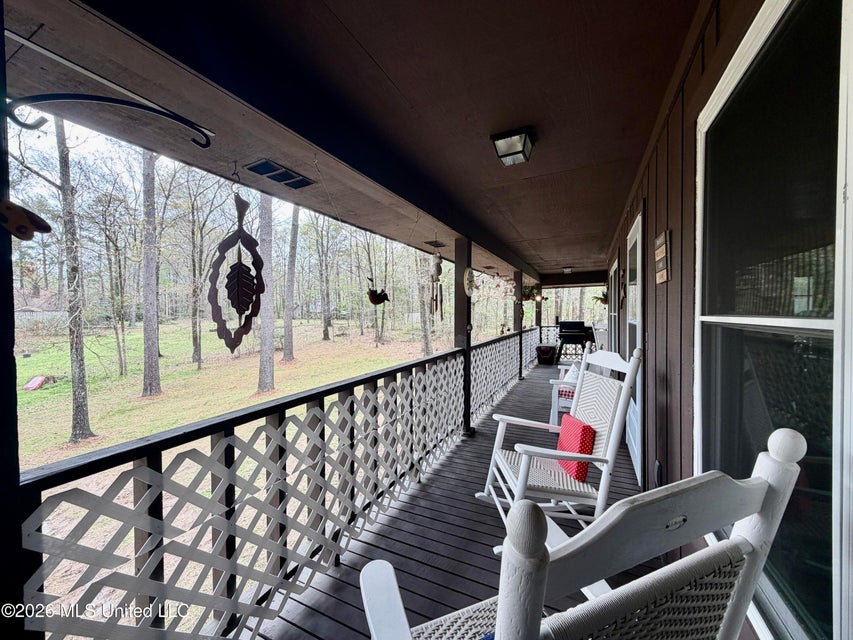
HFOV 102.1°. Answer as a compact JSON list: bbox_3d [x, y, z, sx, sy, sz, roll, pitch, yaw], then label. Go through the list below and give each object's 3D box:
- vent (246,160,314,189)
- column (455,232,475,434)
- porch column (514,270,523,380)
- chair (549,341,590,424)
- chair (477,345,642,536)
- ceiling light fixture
[{"bbox_3d":[-0.908,-0.909,2.168,0.215,0.020,0.410,0,1,26],"label":"vent"},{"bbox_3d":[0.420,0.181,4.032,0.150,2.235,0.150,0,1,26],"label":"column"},{"bbox_3d":[1.929,0.113,7.262,0.150,2.260,0.150,0,1,26],"label":"porch column"},{"bbox_3d":[2.004,0.811,4.377,0.740,0.950,1.250,0,1,26],"label":"chair"},{"bbox_3d":[0.763,0.744,2.164,0.840,1.160,0.660,0,1,-1],"label":"chair"},{"bbox_3d":[0.555,-1.073,2.173,0.250,0.130,0.250,0,1,26],"label":"ceiling light fixture"}]

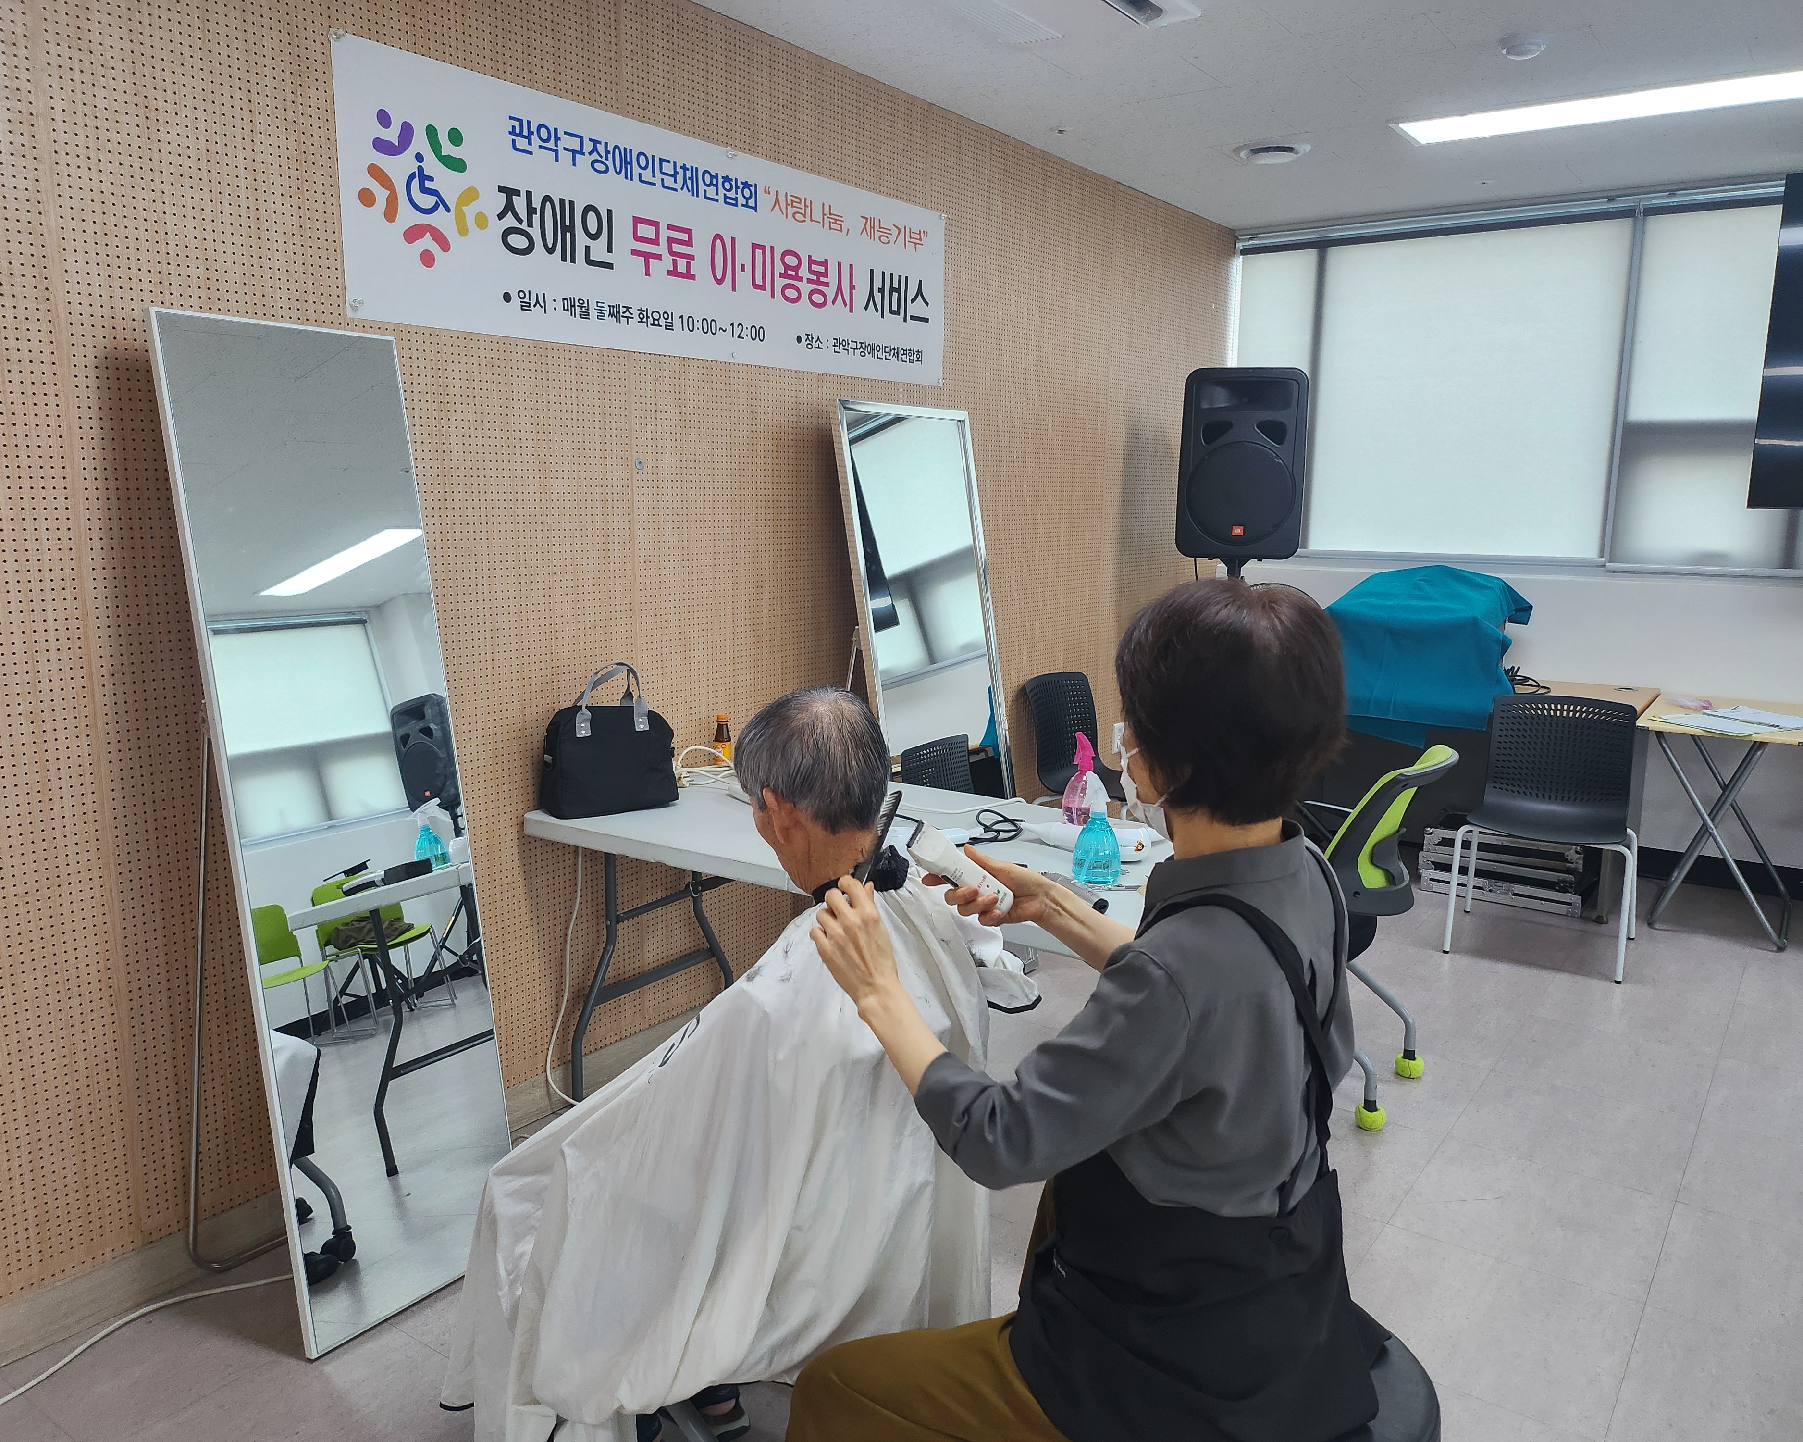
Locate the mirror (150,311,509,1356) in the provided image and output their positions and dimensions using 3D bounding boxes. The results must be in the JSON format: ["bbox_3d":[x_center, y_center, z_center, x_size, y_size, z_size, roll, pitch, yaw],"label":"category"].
[{"bbox_3d":[-1.002,0.176,2.373,0.393,1.714,0.443,7,12,34],"label":"mirror"}]

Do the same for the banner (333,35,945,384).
[{"bbox_3d":[-0.446,-1.133,3.234,0.020,0.492,1.973,8,12,35],"label":"banner"}]

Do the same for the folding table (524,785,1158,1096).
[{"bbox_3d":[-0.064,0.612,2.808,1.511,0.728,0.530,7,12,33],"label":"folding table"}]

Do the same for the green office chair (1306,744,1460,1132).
[{"bbox_3d":[1.005,0.478,3.289,0.580,0.851,0.530,7,12,34],"label":"green office chair"}]

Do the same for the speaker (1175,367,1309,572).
[{"bbox_3d":[1.295,-0.976,5.072,0.440,0.680,0.400,3,10,14],"label":"speaker"}]

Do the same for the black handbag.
[{"bbox_3d":[-0.672,0.033,3.029,0.302,0.324,0.140,-7,13,-38],"label":"black handbag"}]

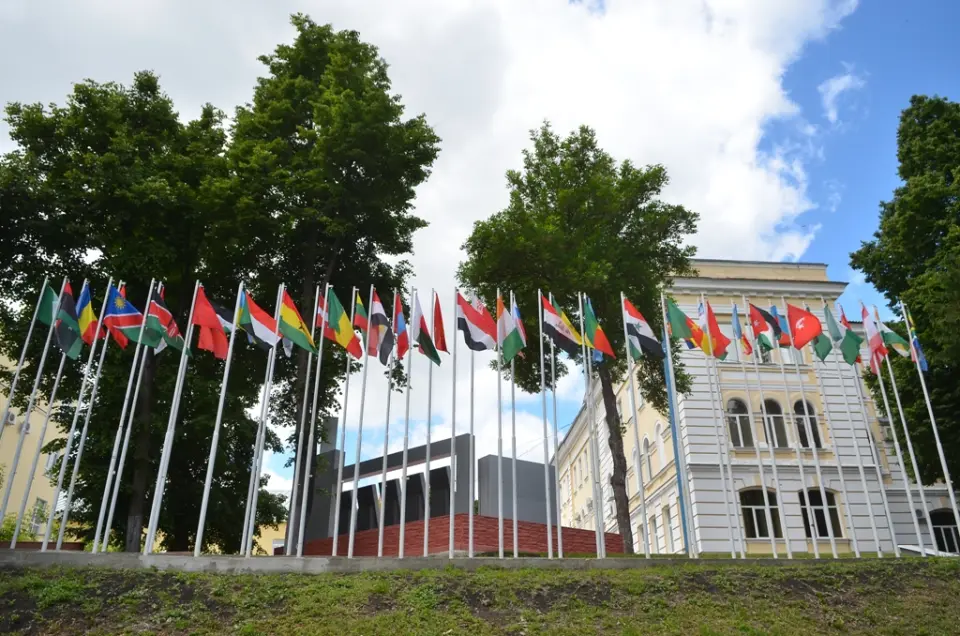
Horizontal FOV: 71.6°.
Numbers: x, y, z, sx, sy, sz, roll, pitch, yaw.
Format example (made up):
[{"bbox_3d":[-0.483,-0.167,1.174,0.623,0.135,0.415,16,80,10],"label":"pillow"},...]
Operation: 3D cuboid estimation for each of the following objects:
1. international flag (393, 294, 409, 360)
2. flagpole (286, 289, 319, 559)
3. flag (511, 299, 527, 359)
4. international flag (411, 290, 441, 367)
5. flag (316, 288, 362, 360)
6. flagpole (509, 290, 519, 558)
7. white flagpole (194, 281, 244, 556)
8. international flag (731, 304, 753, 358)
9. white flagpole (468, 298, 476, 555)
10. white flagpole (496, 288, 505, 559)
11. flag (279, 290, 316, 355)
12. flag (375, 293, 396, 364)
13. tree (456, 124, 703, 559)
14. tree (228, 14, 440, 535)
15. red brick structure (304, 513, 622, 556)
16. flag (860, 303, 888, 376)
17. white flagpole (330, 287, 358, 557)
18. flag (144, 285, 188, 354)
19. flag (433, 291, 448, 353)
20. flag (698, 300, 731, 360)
[{"bbox_3d":[-1.927,0.214,16.136,0.380,1.675,0.350,1,-23,-3],"label":"international flag"},{"bbox_3d":[-4.197,2.209,15.952,0.080,6.600,0.080,1,-23,-2],"label":"flagpole"},{"bbox_3d":[1.024,0.233,17.186,0.370,1.730,0.330,1,-23,-2],"label":"flag"},{"bbox_3d":[-1.246,0.221,15.496,0.850,1.600,0.300,18,-29,-36],"label":"international flag"},{"bbox_3d":[-3.290,0.111,15.698,0.965,1.733,0.350,1,-23,-3],"label":"flag"},{"bbox_3d":[0.799,2.312,15.807,0.090,6.550,0.090,0,-23,0],"label":"flagpole"},{"bbox_3d":[-5.544,1.932,14.261,0.090,6.000,0.090,0,-23,0],"label":"white flagpole"},{"bbox_3d":[6.894,0.349,17.469,0.330,1.560,0.330,1,-23,-2],"label":"international flag"},{"bbox_3d":[-0.179,2.291,15.750,0.090,6.550,0.090,0,-23,0],"label":"white flagpole"},{"bbox_3d":[0.438,2.068,14.528,0.090,6.000,0.090,0,-23,0],"label":"white flagpole"},{"bbox_3d":[-4.205,0.127,15.414,0.950,1.500,0.300,18,-29,-36],"label":"flag"},{"bbox_3d":[-2.198,0.243,15.395,0.750,1.600,0.300,18,-29,-36],"label":"flag"},{"bbox_3d":[3.075,-0.237,20.183,7.607,13.942,7.074,0,-23,0],"label":"tree"},{"bbox_3d":[-5.081,-2.537,22.124,7.600,19.700,7.400,1,-23,-2],"label":"tree"},{"bbox_3d":[-0.946,7.230,20.831,6.700,0.880,8.800,20,-30,-39],"label":"red brick structure"},{"bbox_3d":[9.679,0.502,16.303,0.900,1.600,0.300,18,-29,-36],"label":"flag"},{"bbox_3d":[-3.124,2.208,15.614,0.090,6.550,0.090,0,-23,0],"label":"white flagpole"},{"bbox_3d":[-7.057,0.053,15.246,1.110,1.710,0.400,1,-23,-2],"label":"flag"},{"bbox_3d":[-0.953,0.094,16.256,0.386,1.642,0.350,1,-23,-3],"label":"flag"},{"bbox_3d":[5.789,0.269,16.290,0.637,1.485,0.400,1,-23,-3],"label":"flag"}]

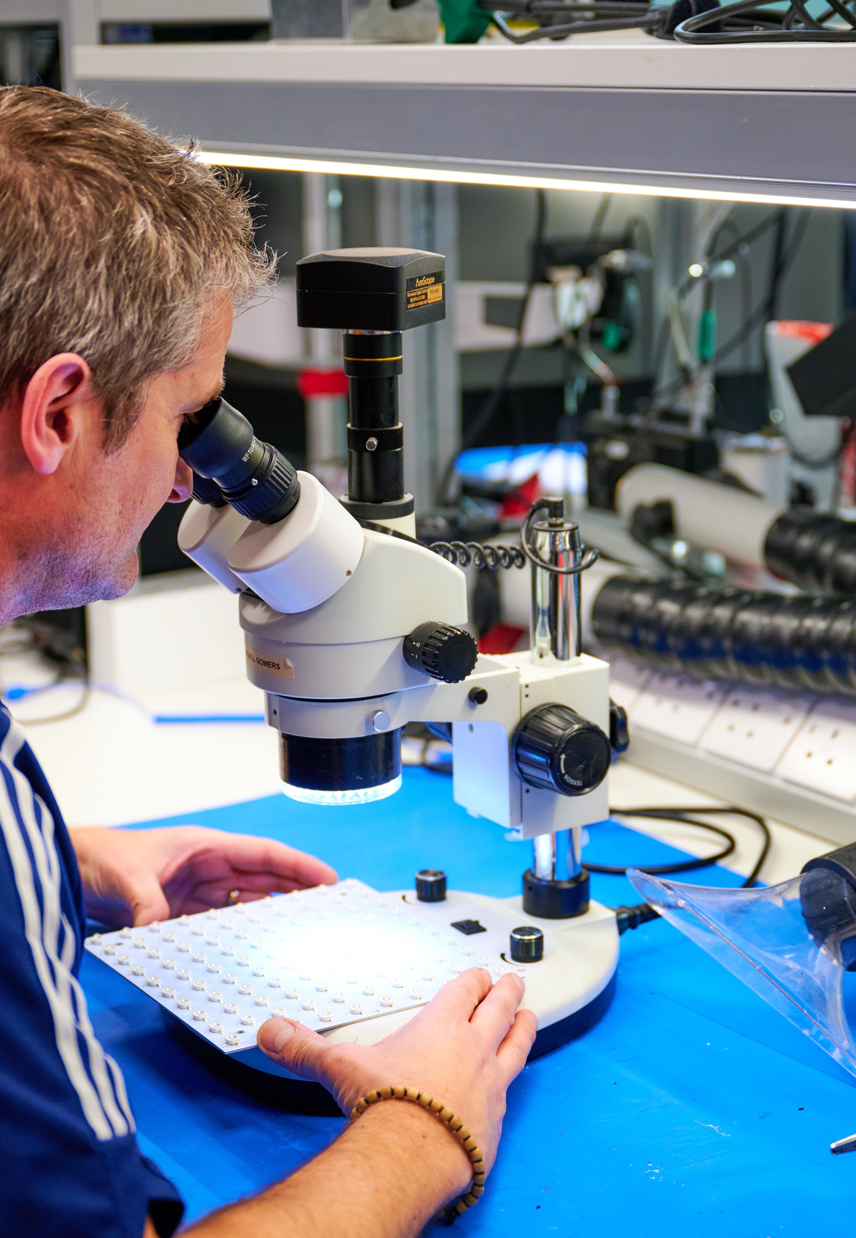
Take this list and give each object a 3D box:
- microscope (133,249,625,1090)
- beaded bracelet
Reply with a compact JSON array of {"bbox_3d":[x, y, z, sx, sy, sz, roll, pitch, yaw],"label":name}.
[{"bbox_3d":[-0.017,0.016,1.416,0.313,0.472,0.247,-8,16,-28],"label":"microscope"},{"bbox_3d":[-0.004,0.275,1.220,0.080,0.065,0.016,40,27,12],"label":"beaded bracelet"}]

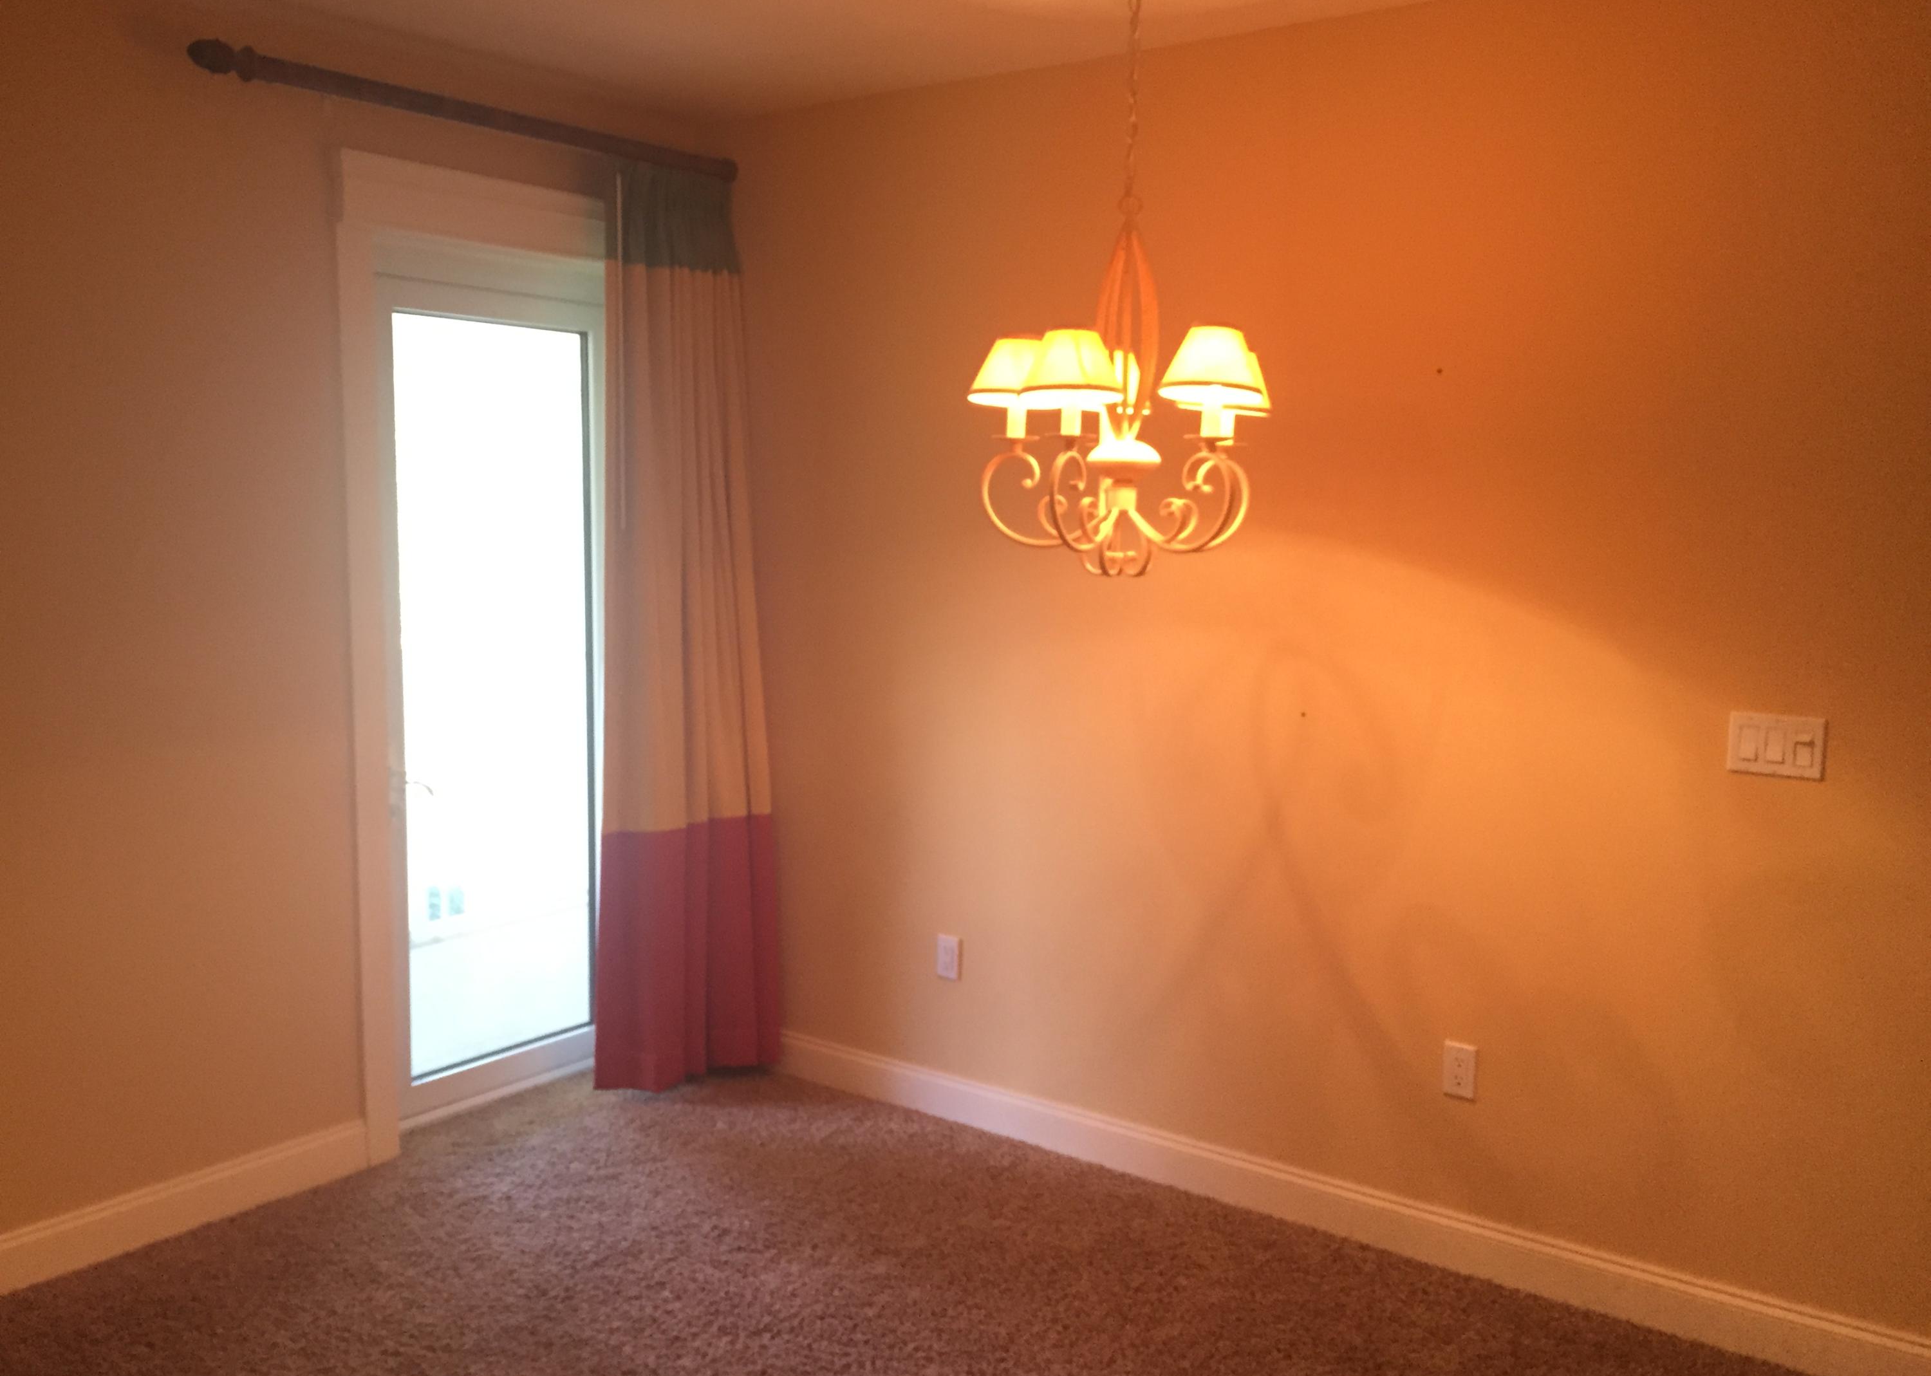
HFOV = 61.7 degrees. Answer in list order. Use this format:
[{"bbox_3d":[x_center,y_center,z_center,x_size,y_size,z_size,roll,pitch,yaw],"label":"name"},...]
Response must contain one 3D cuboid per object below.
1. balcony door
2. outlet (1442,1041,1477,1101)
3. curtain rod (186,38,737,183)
[{"bbox_3d":[-1.230,0.019,4.260,0.060,2.120,0.810,5,8,36],"label":"balcony door"},{"bbox_3d":[1.045,0.808,3.415,0.071,0.116,0.012,5,8,36],"label":"outlet"},{"bbox_3d":[-1.094,-1.341,3.824,0.085,0.075,1.530,5,8,36],"label":"curtain rod"}]

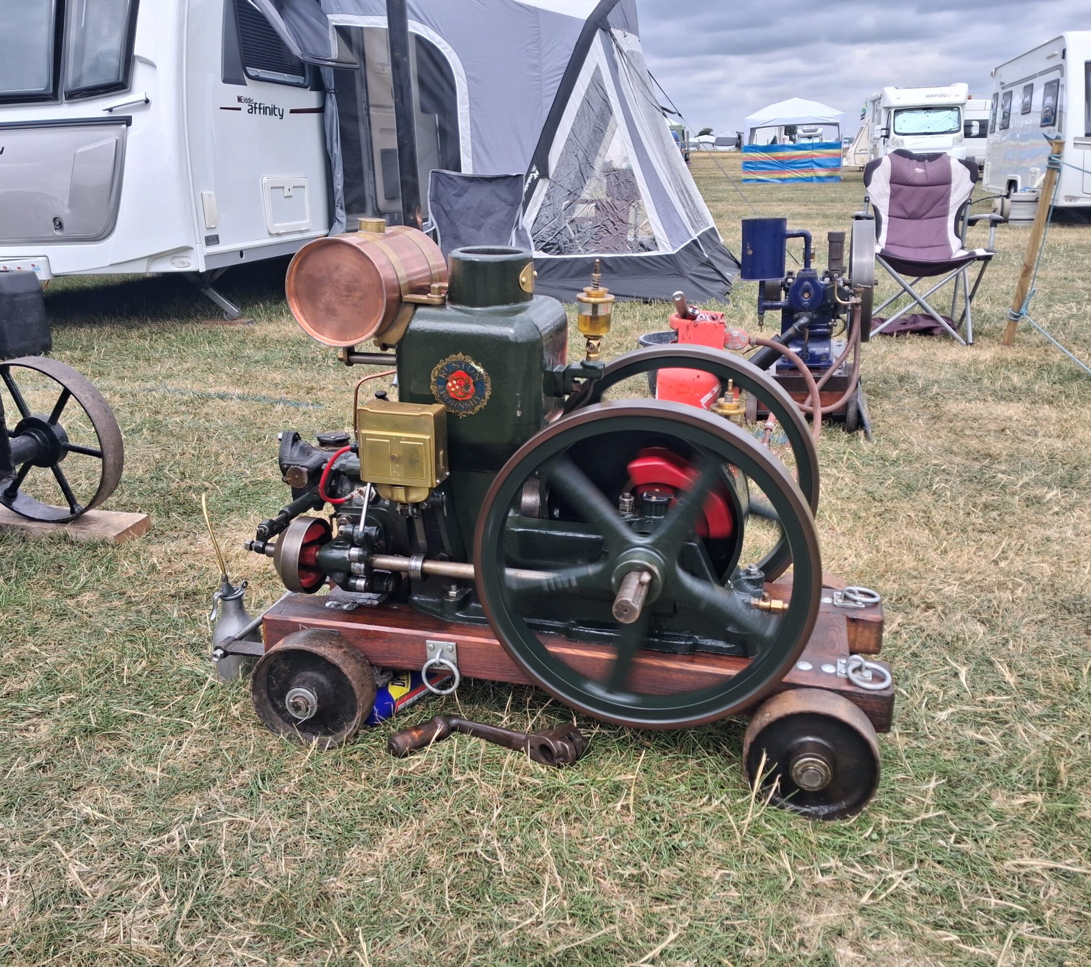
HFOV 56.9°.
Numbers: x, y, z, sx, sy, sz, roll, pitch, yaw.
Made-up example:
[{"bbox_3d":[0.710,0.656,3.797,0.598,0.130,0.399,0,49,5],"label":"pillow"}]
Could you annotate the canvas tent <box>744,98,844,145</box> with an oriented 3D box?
[{"bbox_3d":[7.788,-10.705,31.292,3.000,2.480,3.000,2,19,14],"label":"canvas tent"}]

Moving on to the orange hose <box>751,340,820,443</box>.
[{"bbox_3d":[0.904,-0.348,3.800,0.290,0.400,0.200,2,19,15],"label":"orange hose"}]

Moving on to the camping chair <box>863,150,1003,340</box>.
[{"bbox_3d":[2.086,-1.315,5.627,0.820,0.970,0.660,1,19,12],"label":"camping chair"}]

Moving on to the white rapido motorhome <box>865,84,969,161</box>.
[{"bbox_3d":[11.851,-11.144,32.445,2.300,2.800,7.000,2,19,14],"label":"white rapido motorhome"}]

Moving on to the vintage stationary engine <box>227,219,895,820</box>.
[{"bbox_3d":[-0.031,0.014,1.860,1.328,0.976,0.723,2,19,15],"label":"vintage stationary engine"}]

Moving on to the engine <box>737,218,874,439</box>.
[{"bbox_3d":[1.085,-0.677,4.128,0.540,0.780,0.760,3,19,17],"label":"engine"}]

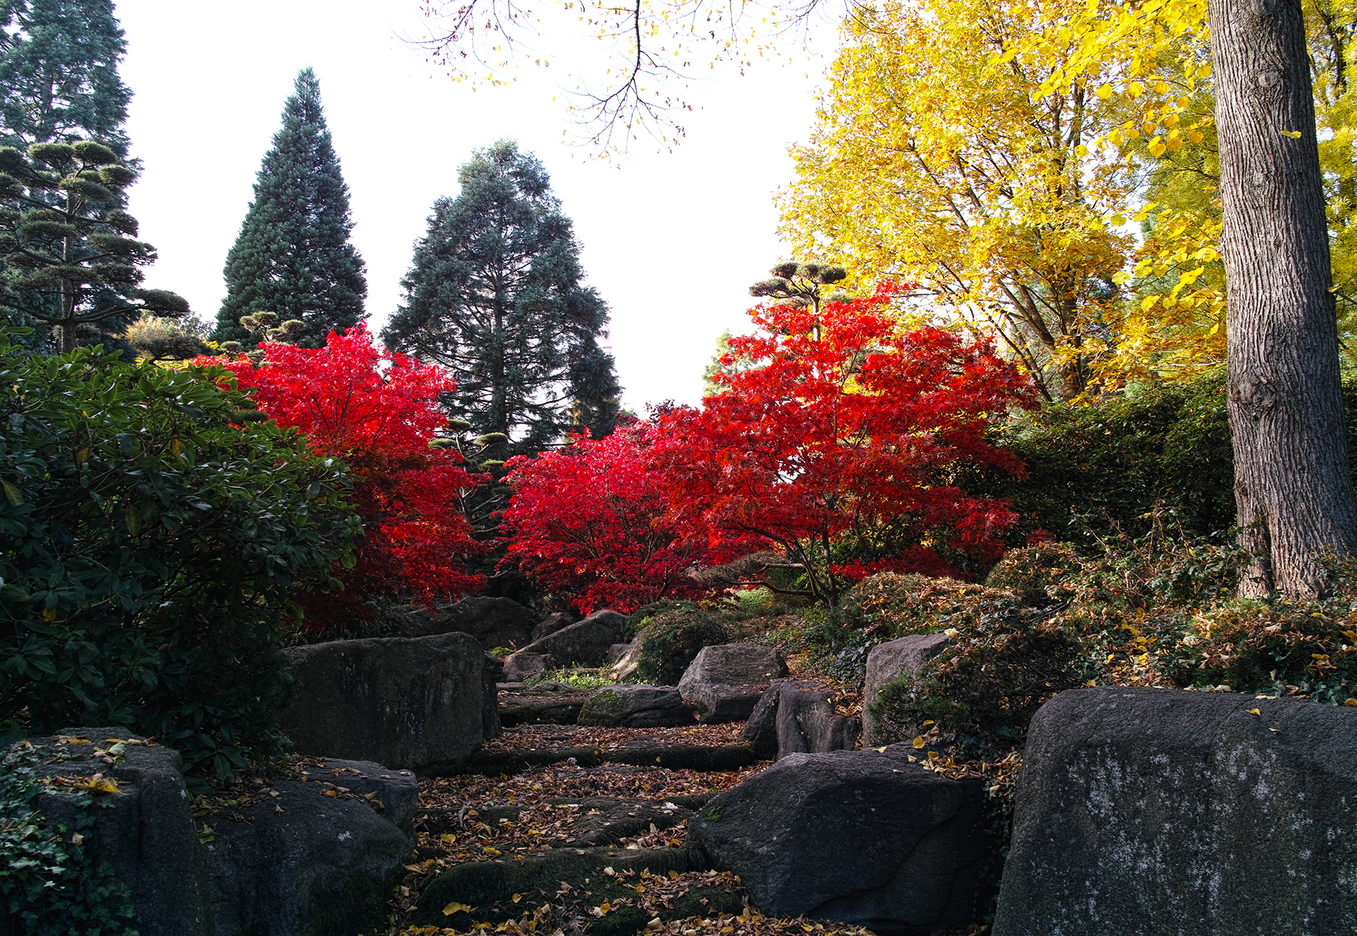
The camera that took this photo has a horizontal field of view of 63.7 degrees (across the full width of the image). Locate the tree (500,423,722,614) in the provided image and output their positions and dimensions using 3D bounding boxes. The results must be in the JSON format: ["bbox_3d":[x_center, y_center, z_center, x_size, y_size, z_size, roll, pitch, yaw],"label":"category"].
[{"bbox_3d":[-0.633,0.528,11.357,2.418,2.030,2.297,0,-9,0],"label":"tree"}]

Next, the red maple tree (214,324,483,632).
[{"bbox_3d":[-3.035,0.073,9.911,2.517,2.849,2.392,0,-9,0],"label":"red maple tree"}]

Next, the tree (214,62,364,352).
[{"bbox_3d":[-14.001,-4.656,39.211,6.113,20.823,6.113,0,-9,0],"label":"tree"}]

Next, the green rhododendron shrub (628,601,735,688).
[{"bbox_3d":[0.014,1.472,9.082,0.876,0.712,0.832,0,-9,0],"label":"green rhododendron shrub"}]

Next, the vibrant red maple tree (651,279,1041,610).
[{"bbox_3d":[1.505,-0.235,9.959,3.520,2.989,3.168,0,-9,0],"label":"vibrant red maple tree"}]

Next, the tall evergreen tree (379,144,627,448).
[{"bbox_3d":[-5.463,-2.926,33.875,7.535,15.495,7.535,0,-9,0],"label":"tall evergreen tree"}]

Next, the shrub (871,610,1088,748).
[{"bbox_3d":[1.628,1.148,5.893,1.154,0.750,1.039,0,-9,0],"label":"shrub"}]

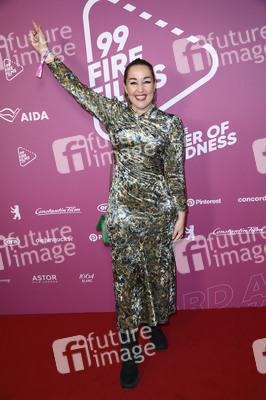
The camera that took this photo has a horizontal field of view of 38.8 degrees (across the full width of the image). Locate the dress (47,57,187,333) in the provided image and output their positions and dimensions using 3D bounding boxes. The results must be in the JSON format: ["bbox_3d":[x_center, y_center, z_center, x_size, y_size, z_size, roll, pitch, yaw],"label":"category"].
[{"bbox_3d":[-0.045,-0.011,1.968,0.680,1.460,0.410,-5,13,-2],"label":"dress"}]

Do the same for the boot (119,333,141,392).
[{"bbox_3d":[-0.023,0.836,2.046,0.105,0.225,0.275,-4,13,3],"label":"boot"}]

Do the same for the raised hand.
[{"bbox_3d":[-0.442,-0.756,1.774,0.088,0.168,0.080,-17,13,-3],"label":"raised hand"}]

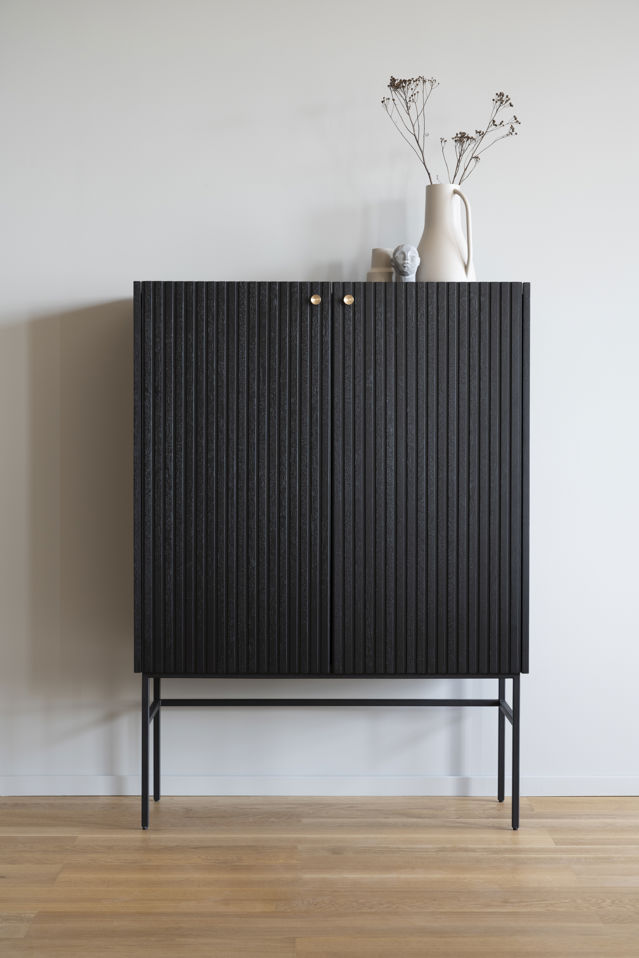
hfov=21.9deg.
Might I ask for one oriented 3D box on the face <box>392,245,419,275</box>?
[{"bbox_3d":[0.226,-0.568,4.290,0.073,0.084,0.075,0,1,0],"label":"face"}]

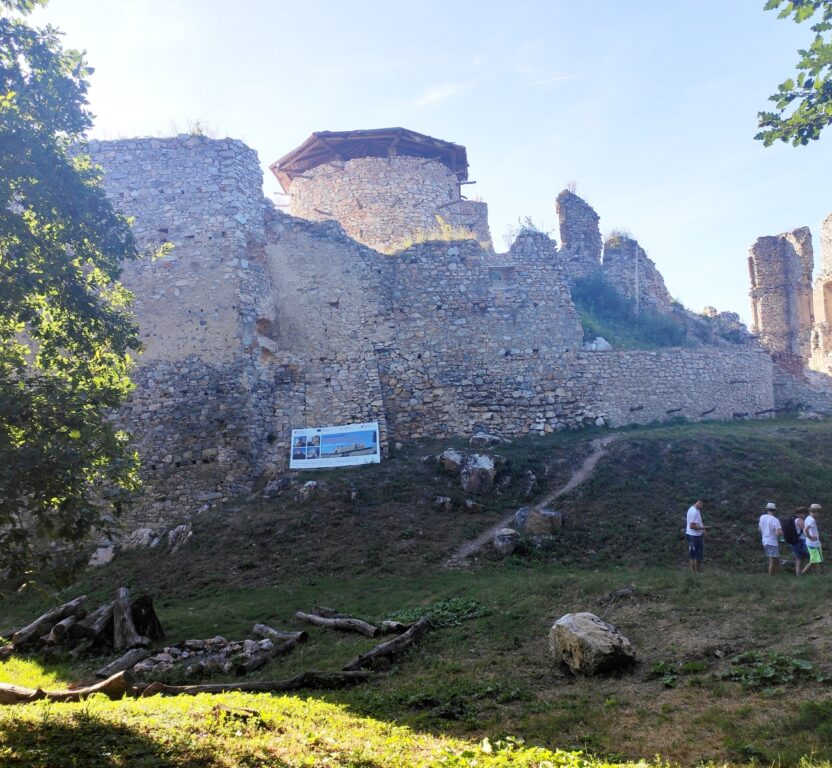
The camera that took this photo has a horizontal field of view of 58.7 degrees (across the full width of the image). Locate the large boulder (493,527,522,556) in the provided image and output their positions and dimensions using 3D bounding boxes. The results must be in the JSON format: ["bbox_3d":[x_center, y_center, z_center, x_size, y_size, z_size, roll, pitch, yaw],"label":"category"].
[{"bbox_3d":[2.276,3.961,18.600,0.700,0.720,0.650,0,-7,0],"label":"large boulder"}]

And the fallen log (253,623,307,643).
[{"bbox_3d":[-1.810,3.299,9.800,0.900,0.180,0.200,-5,-9,35],"label":"fallen log"}]

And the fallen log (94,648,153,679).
[{"bbox_3d":[-3.510,3.337,8.890,0.190,0.180,0.848,-2,-7,15],"label":"fallen log"}]

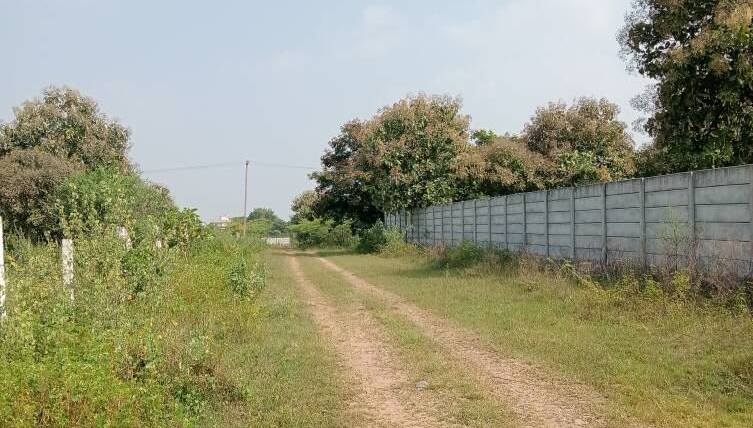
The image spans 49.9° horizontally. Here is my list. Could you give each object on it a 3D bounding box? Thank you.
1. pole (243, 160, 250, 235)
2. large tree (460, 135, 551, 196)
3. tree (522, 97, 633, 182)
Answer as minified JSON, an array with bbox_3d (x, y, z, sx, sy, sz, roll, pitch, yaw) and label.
[{"bbox_3d":[-10.583,-0.821,65.938,0.220,7.080,0.220,0,-1,-8],"label":"pole"},{"bbox_3d":[5.365,-0.661,33.953,3.900,5.350,3.900,0,-1,-8],"label":"large tree"},{"bbox_3d":[6.845,-1.051,27.449,3.900,5.880,3.900,0,-1,-8],"label":"tree"}]

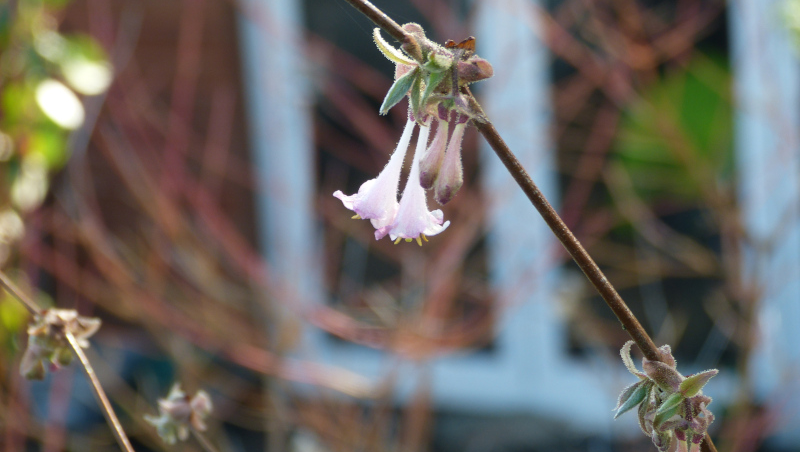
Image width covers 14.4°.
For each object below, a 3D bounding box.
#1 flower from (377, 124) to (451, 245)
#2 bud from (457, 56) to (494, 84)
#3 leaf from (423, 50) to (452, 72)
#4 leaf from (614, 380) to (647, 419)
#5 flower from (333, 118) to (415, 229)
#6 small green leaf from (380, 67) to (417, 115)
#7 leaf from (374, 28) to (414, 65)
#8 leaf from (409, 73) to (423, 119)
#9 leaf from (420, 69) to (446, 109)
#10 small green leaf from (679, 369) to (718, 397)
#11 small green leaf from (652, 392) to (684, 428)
[{"bbox_3d":[0.003,-0.010,0.779,0.017,0.030,0.016,12,-6,1],"label":"flower"},{"bbox_3d":[0.019,-0.038,0.780,0.010,0.006,0.006,-7,0,9],"label":"bud"},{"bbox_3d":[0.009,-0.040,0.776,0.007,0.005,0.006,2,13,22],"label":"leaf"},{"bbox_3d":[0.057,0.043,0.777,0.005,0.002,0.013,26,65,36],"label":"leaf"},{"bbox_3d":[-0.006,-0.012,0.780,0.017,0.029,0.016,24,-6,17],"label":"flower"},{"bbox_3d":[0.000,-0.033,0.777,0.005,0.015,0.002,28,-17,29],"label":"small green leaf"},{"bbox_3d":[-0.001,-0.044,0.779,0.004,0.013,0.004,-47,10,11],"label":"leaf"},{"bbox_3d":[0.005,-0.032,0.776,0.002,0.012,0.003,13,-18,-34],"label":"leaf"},{"bbox_3d":[0.008,-0.033,0.777,0.004,0.012,0.002,27,-21,15],"label":"leaf"},{"bbox_3d":[0.073,0.038,0.777,0.012,0.005,0.002,-29,-26,20],"label":"small green leaf"},{"bbox_3d":[0.066,0.045,0.776,0.005,0.002,0.012,22,63,41],"label":"small green leaf"}]

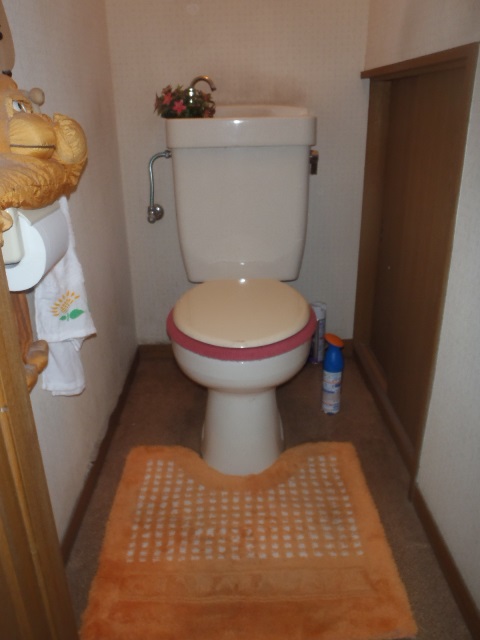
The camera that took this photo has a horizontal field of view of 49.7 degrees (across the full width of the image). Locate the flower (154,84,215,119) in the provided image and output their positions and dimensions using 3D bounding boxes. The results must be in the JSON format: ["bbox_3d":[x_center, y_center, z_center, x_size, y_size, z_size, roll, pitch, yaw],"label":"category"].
[{"bbox_3d":[-0.154,-0.622,1.494,0.168,0.100,0.130,-1,23,0],"label":"flower"}]

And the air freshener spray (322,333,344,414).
[{"bbox_3d":[0.282,0.161,1.583,0.058,0.262,0.058,7,24,18],"label":"air freshener spray"}]

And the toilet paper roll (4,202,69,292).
[{"bbox_3d":[-0.321,-0.112,0.757,0.111,0.111,0.112,-1,23,0],"label":"toilet paper roll"}]

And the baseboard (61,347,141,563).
[{"bbox_3d":[-0.381,0.318,1.505,0.014,0.055,0.962,-1,23,0],"label":"baseboard"}]

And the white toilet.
[{"bbox_3d":[0.012,-0.112,1.437,0.410,0.887,0.737,-1,23,0],"label":"white toilet"}]

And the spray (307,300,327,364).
[{"bbox_3d":[0.278,0.049,1.899,0.053,0.225,0.053,-1,23,0],"label":"spray"}]

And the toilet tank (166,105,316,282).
[{"bbox_3d":[0.005,-0.386,1.594,0.410,0.502,0.235,-1,23,0],"label":"toilet tank"}]

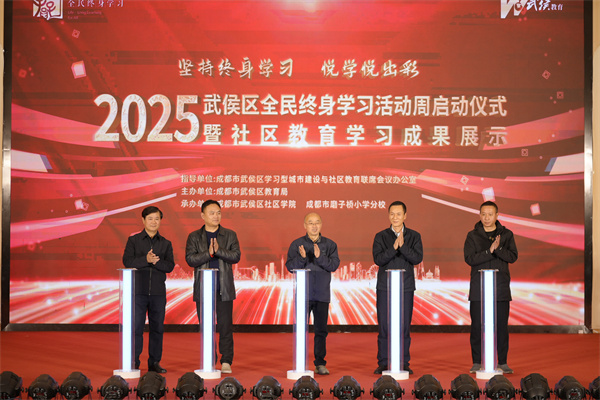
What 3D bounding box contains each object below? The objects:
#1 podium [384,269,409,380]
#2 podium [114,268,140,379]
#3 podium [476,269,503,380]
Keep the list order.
[{"bbox_3d":[0.932,1.205,11.316,0.263,1.060,0.263,0,-2,0],"label":"podium"},{"bbox_3d":[-1.671,1.196,11.316,0.263,1.060,0.263,0,-2,0],"label":"podium"},{"bbox_3d":[1.842,1.205,11.316,0.263,1.060,0.263,0,-2,0],"label":"podium"}]

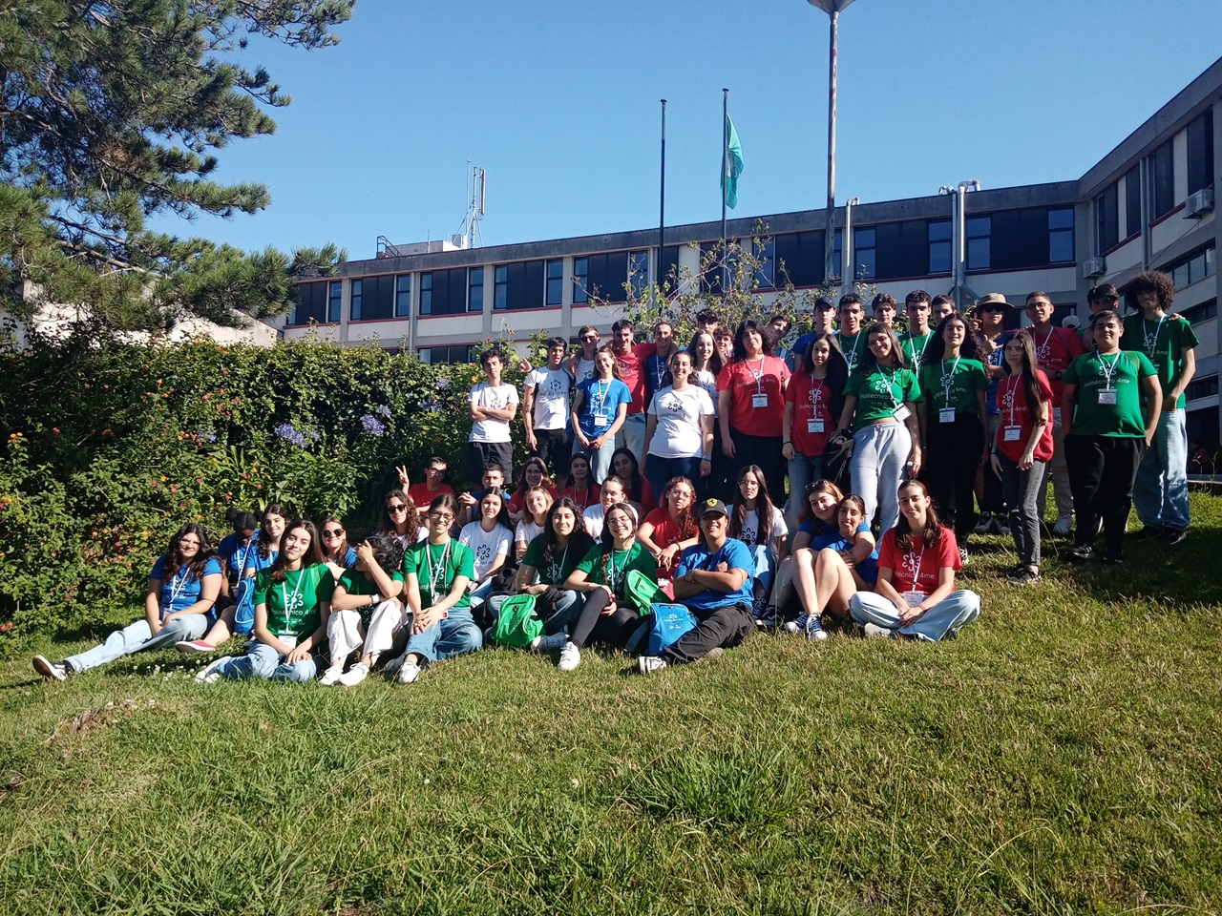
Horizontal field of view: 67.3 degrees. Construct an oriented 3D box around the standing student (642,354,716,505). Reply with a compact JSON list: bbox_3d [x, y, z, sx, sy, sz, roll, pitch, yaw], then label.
[{"bbox_3d":[0.509,0.004,6.850,0.530,1.630,0.340,1,-4,8],"label":"standing student"}]

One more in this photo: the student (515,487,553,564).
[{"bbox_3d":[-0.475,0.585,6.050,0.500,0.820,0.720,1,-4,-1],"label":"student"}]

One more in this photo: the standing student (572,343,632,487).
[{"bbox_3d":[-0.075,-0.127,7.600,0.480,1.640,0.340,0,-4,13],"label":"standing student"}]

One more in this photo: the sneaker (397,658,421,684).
[{"bbox_3d":[-1.069,1.122,4.850,0.100,0.110,0.250,2,0,-6],"label":"sneaker"}]

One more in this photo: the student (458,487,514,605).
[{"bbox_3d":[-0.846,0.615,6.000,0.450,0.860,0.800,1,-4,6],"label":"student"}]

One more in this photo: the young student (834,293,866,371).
[{"bbox_3d":[1.839,-0.384,7.030,0.520,1.770,0.320,0,-4,14],"label":"young student"}]

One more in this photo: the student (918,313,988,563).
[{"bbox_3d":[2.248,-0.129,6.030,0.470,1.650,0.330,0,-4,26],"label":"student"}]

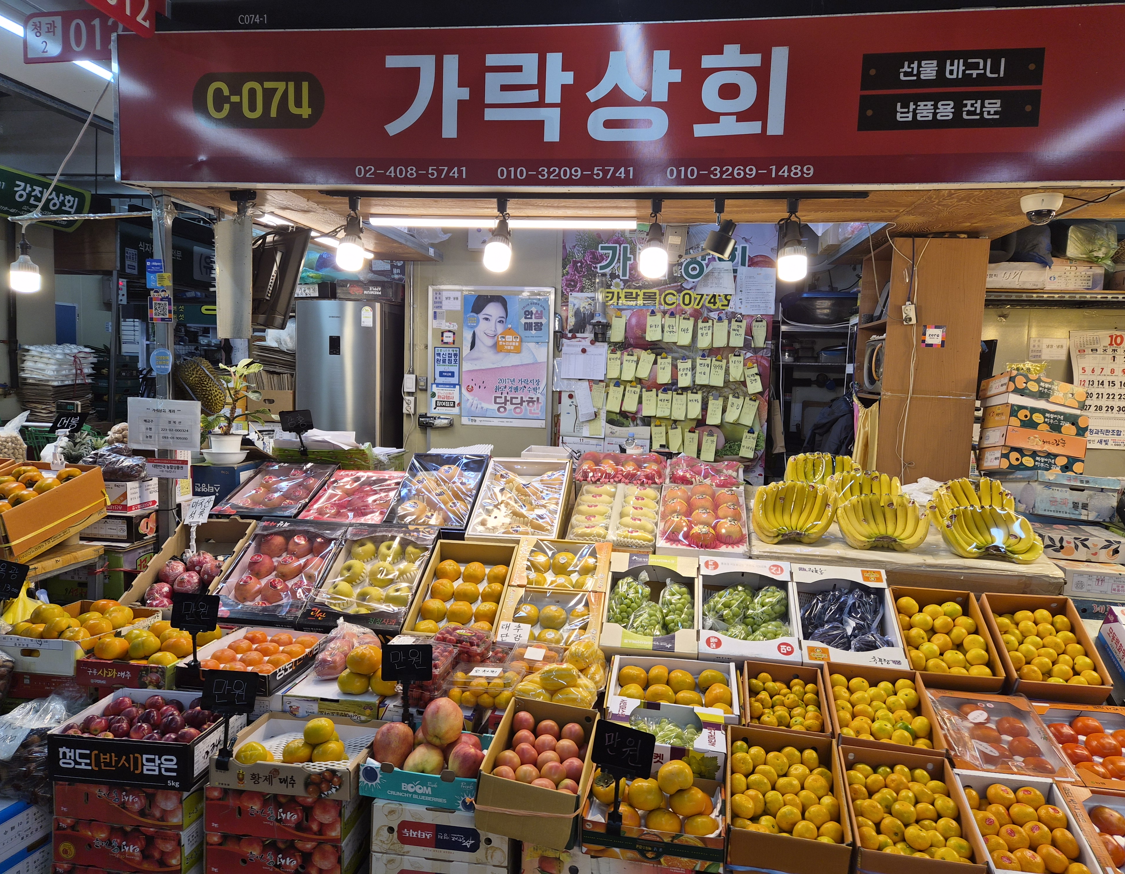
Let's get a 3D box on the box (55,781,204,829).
[{"bbox_3d":[-1.141,0.931,2.165,0.370,0.128,0.280,2,6,6],"label":"box"}]

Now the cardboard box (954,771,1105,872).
[{"bbox_3d":[1.102,0.969,1.864,0.240,0.110,0.290,3,22,9],"label":"cardboard box"}]

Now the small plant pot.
[{"bbox_3d":[-1.440,0.037,3.320,0.137,0.100,0.137,2,5,0],"label":"small plant pot"}]

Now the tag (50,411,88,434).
[{"bbox_3d":[-1.730,-0.049,2.719,0.115,0.083,0.006,0,-32,1],"label":"tag"}]

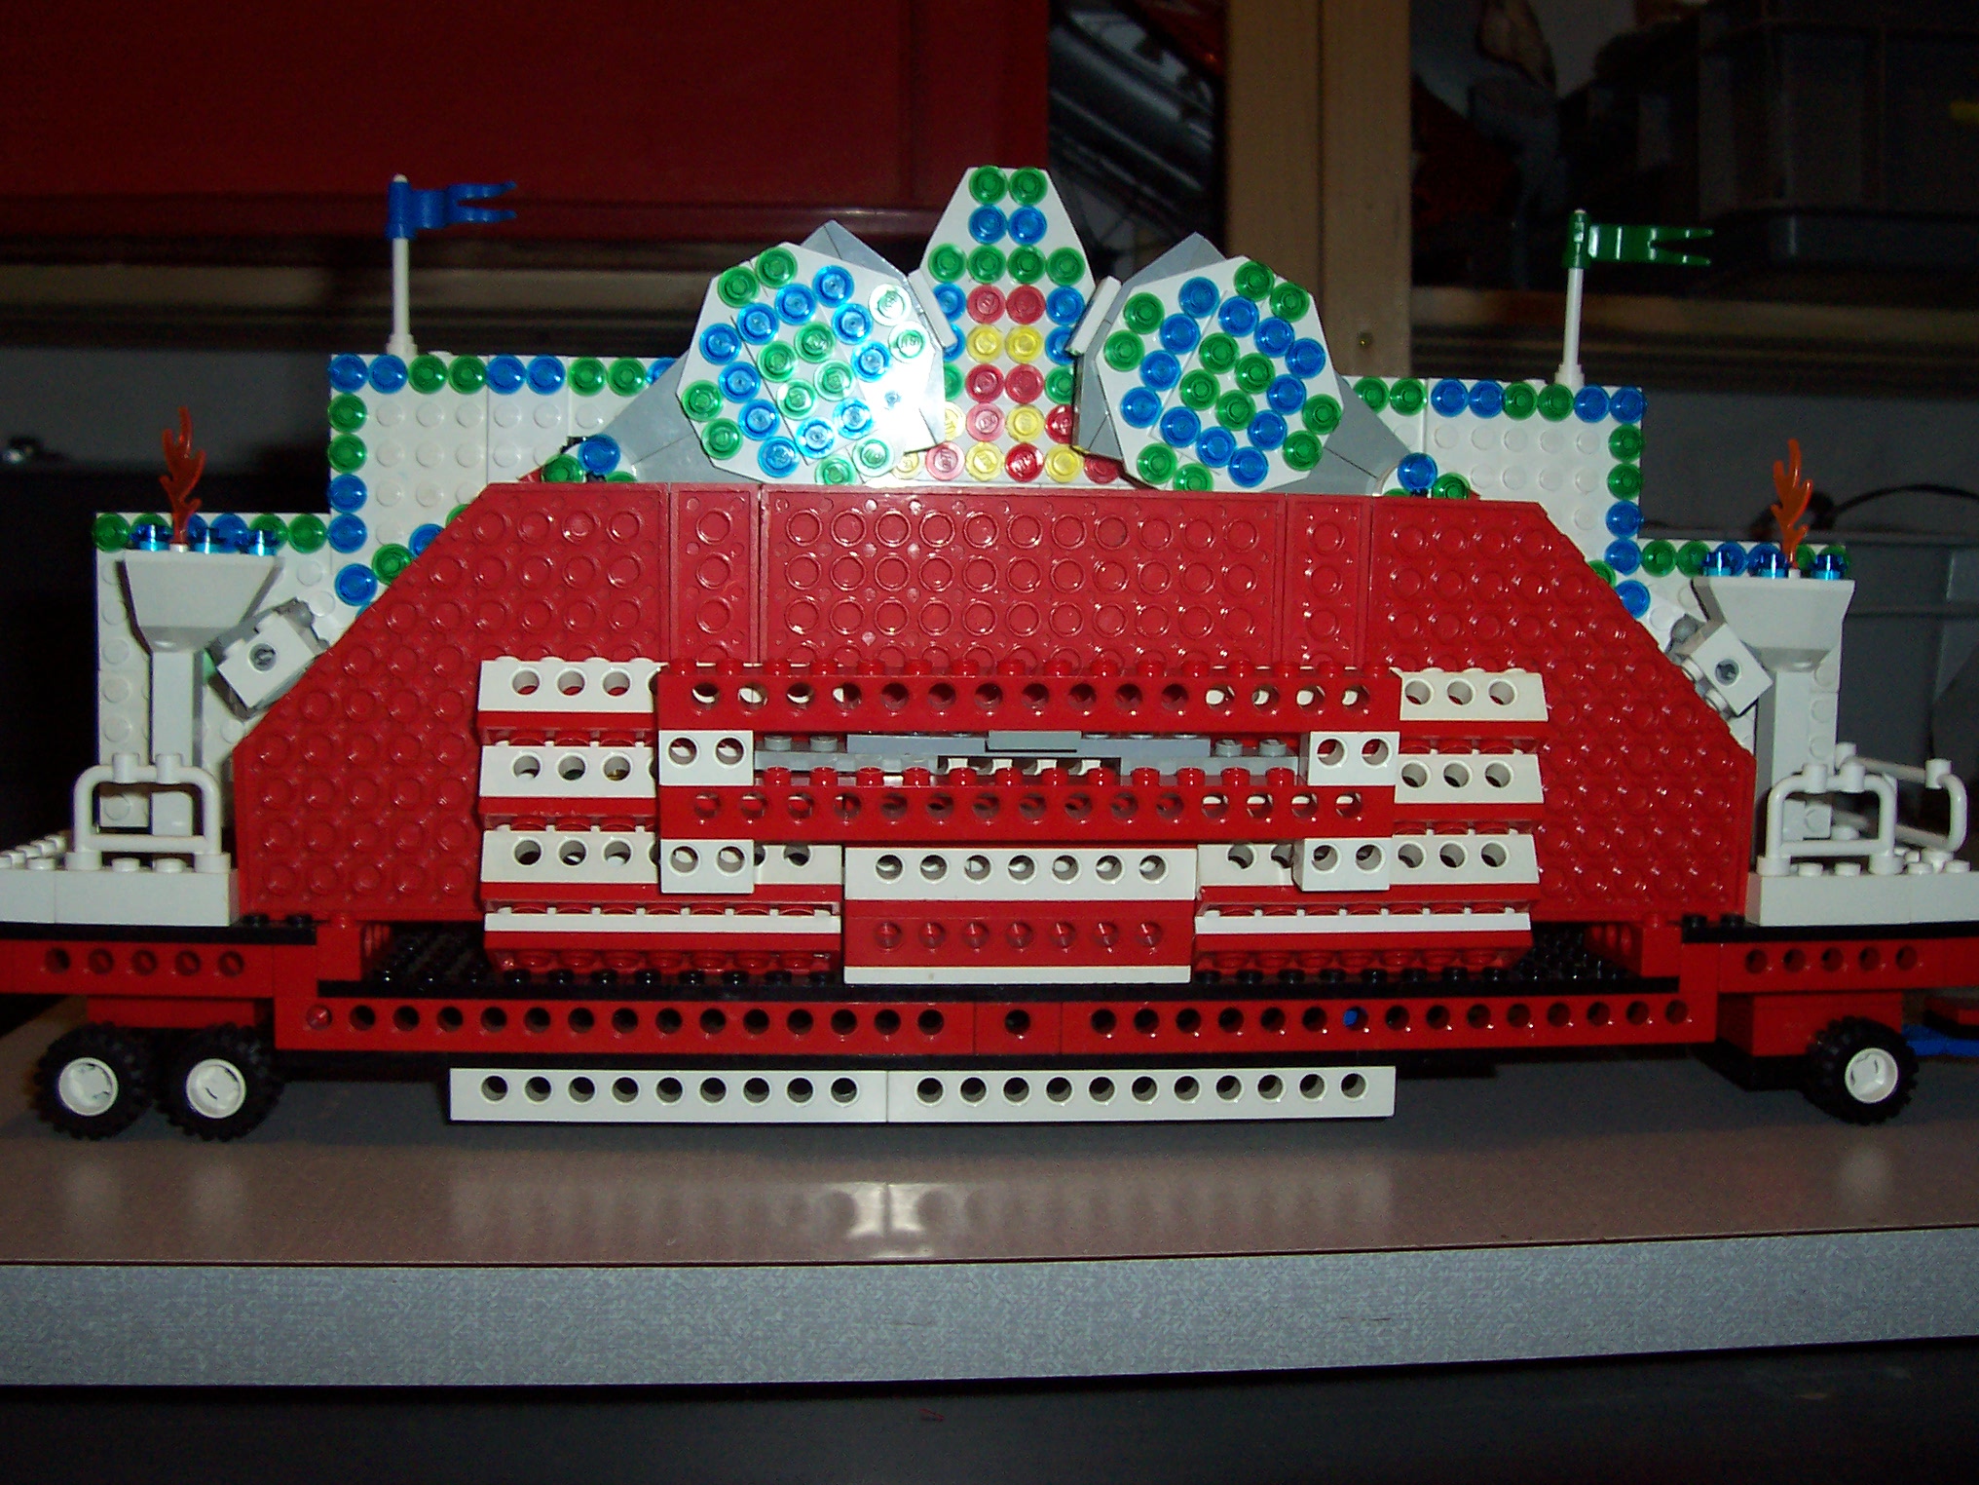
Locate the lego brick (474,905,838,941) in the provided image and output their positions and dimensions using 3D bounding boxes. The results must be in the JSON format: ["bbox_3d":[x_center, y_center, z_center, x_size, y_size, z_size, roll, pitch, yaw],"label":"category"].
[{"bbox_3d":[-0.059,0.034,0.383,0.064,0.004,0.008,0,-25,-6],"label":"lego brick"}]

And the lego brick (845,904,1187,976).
[{"bbox_3d":[0.005,0.034,0.388,0.064,0.012,0.008,0,6,-5],"label":"lego brick"}]

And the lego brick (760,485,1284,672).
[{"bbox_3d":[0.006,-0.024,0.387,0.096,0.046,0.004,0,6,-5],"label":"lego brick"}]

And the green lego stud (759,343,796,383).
[{"bbox_3d":[-0.040,-0.071,0.397,0.008,0.008,0.005,0,8,-5],"label":"green lego stud"}]

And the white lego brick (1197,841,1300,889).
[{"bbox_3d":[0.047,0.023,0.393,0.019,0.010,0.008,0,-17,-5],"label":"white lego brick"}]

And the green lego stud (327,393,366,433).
[{"bbox_3d":[-0.127,-0.065,0.421,0.008,0.008,0.005,0,4,-5],"label":"green lego stud"}]

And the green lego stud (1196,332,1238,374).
[{"bbox_3d":[0.044,-0.074,0.405,0.008,0.008,0.005,0,5,-6],"label":"green lego stud"}]

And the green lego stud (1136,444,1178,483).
[{"bbox_3d":[0.033,-0.054,0.411,0.008,0.008,0.005,0,4,-5],"label":"green lego stud"}]

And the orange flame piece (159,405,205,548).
[{"bbox_3d":[-0.154,-0.050,0.403,0.009,0.028,0.004,1,4,-5],"label":"orange flame piece"}]

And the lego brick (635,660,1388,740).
[{"bbox_3d":[0.008,-0.008,0.365,0.128,0.011,0.008,0,14,-5],"label":"lego brick"}]

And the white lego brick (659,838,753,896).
[{"bbox_3d":[-0.049,0.021,0.370,0.016,0.010,0.008,0,4,-6],"label":"white lego brick"}]

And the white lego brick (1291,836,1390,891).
[{"bbox_3d":[0.063,0.020,0.377,0.016,0.010,0.008,0,14,-5],"label":"white lego brick"}]

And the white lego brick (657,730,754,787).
[{"bbox_3d":[-0.048,0.001,0.363,0.016,0.010,0.008,0,14,-5],"label":"white lego brick"}]

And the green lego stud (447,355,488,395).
[{"bbox_3d":[-0.104,-0.073,0.422,0.008,0.008,0.005,0,6,-5],"label":"green lego stud"}]

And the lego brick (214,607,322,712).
[{"bbox_3d":[-0.135,-0.016,0.397,0.016,0.011,0.008,-40,6,-1],"label":"lego brick"}]

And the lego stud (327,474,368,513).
[{"bbox_3d":[-0.128,-0.050,0.423,0.008,0.008,0.005,1,4,-5],"label":"lego stud"}]

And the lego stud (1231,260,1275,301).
[{"bbox_3d":[0.051,-0.088,0.407,0.008,0.008,0.005,0,7,-7],"label":"lego stud"}]

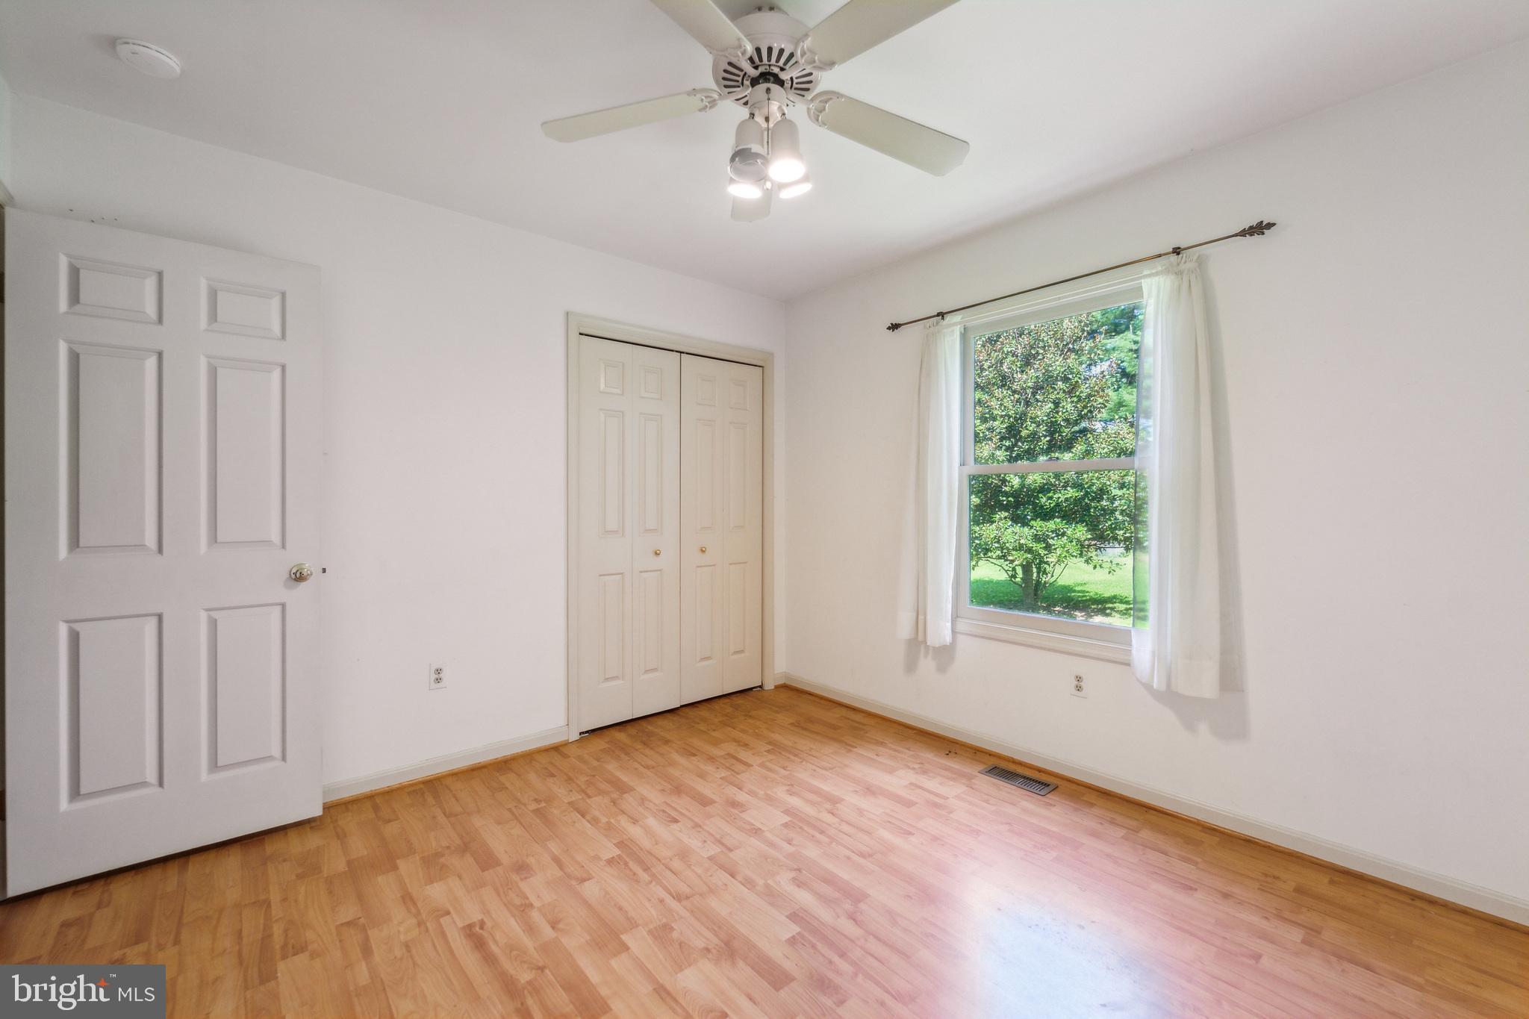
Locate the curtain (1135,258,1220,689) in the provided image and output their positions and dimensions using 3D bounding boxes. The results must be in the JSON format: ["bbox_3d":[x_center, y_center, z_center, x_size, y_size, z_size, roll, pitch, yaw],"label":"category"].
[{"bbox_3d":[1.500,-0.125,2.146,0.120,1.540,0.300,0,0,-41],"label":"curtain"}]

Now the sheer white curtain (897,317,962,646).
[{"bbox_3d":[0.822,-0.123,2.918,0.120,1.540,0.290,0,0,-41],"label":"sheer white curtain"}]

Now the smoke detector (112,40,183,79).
[{"bbox_3d":[-1.742,-1.266,1.683,0.132,0.037,0.132,0,0,0],"label":"smoke detector"}]

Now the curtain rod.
[{"bbox_3d":[1.181,-0.949,2.567,0.075,0.048,1.590,0,1,-41],"label":"curtain rod"}]

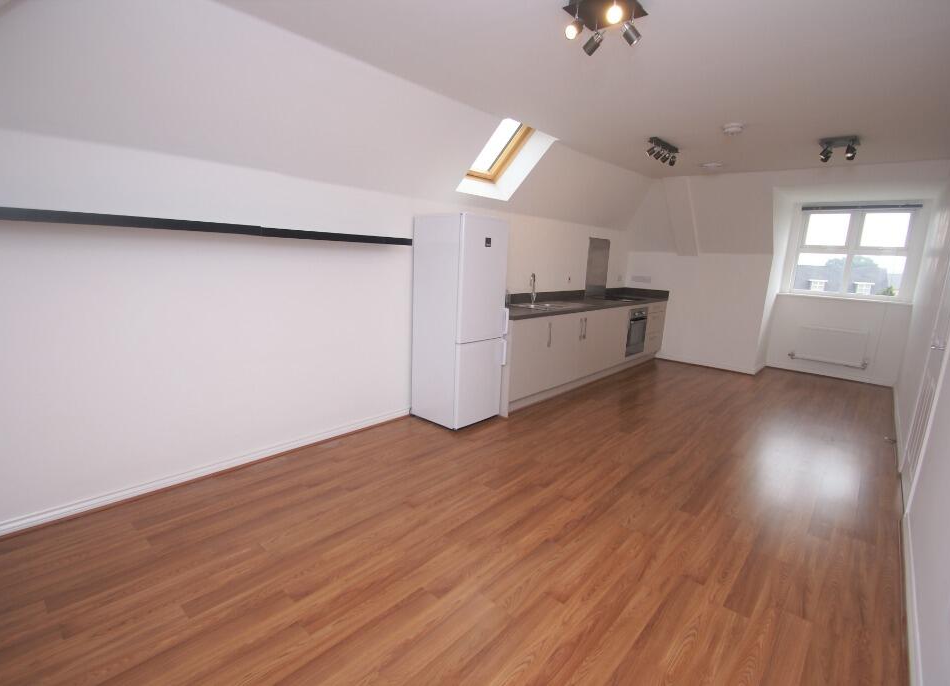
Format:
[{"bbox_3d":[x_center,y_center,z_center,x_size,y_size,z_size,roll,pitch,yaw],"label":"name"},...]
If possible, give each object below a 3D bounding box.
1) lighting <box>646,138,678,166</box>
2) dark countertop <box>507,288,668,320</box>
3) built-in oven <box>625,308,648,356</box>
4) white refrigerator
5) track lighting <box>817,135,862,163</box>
[{"bbox_3d":[1.691,-1.700,3.818,0.135,0.145,0.480,13,16,42],"label":"lighting"},{"bbox_3d":[1.366,-0.526,5.245,0.664,0.141,3.712,13,16,42],"label":"dark countertop"},{"bbox_3d":[2.011,-0.191,5.996,0.550,0.625,0.590,13,16,42],"label":"built-in oven"},{"bbox_3d":[-0.142,-0.197,3.749,0.577,1.733,0.544,13,16,42],"label":"white refrigerator"},{"bbox_3d":[2.968,-1.579,3.498,0.235,0.140,0.230,13,16,42],"label":"track lighting"}]

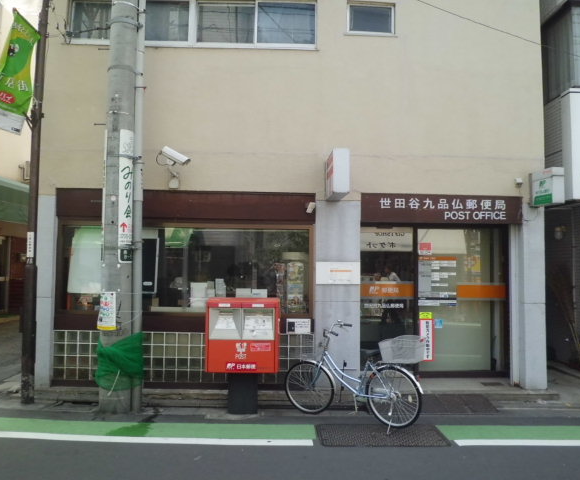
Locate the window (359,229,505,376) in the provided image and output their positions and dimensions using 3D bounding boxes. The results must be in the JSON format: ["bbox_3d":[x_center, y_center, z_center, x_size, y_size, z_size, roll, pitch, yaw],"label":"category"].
[{"bbox_3d":[1.945,0.807,6.517,1.960,1.970,0.098,1,-3,-1],"label":"window"}]

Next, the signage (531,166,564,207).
[{"bbox_3d":[3.107,-0.632,5.811,0.142,0.412,0.451,1,-3,-1],"label":"signage"}]

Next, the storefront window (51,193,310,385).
[{"bbox_3d":[-1.354,0.629,6.150,3.320,2.530,0.200,1,-2,-1],"label":"storefront window"}]

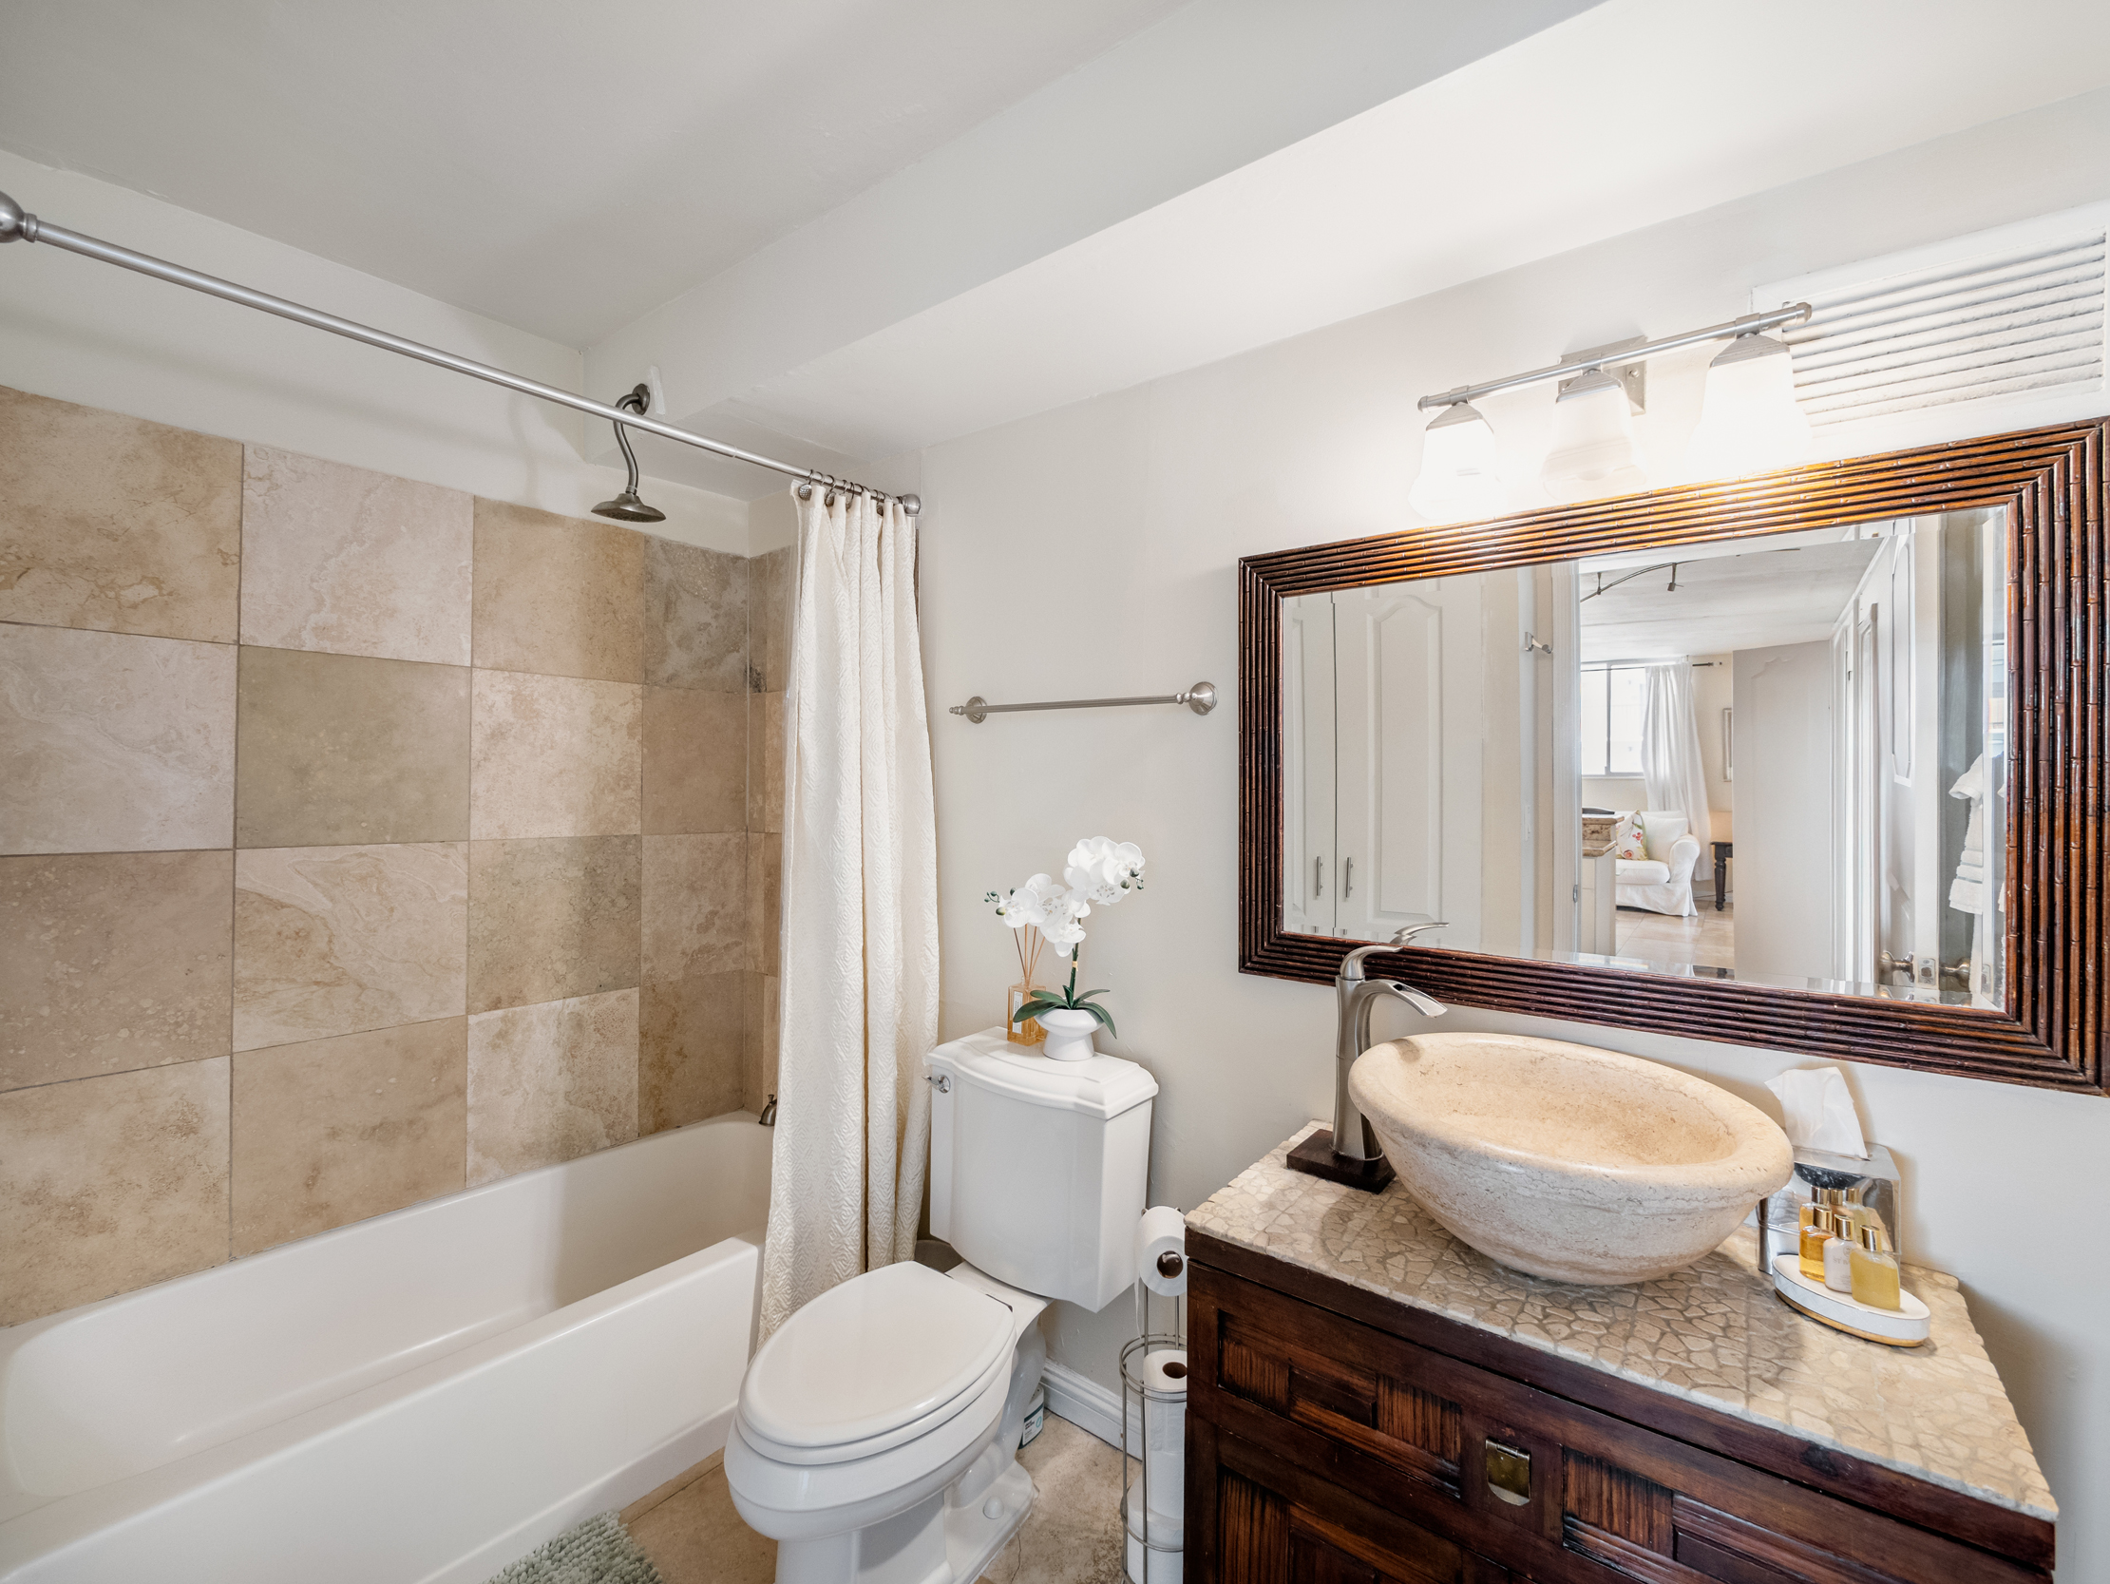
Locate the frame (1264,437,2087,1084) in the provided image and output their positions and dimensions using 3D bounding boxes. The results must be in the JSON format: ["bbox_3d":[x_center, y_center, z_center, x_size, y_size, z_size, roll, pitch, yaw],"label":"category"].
[{"bbox_3d":[0.797,-0.046,1.312,1.070,0.787,0.040,0,0,35],"label":"frame"}]

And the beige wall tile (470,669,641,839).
[{"bbox_3d":[-1.275,-0.088,2.208,0.012,0.407,0.399,0,0,41],"label":"beige wall tile"}]

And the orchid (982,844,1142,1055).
[{"bbox_3d":[0.029,0.323,1.765,0.270,0.443,0.180,0,0,35],"label":"orchid"}]

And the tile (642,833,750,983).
[{"bbox_3d":[-1.028,0.325,2.438,0.015,0.408,0.301,0,0,40],"label":"tile"}]

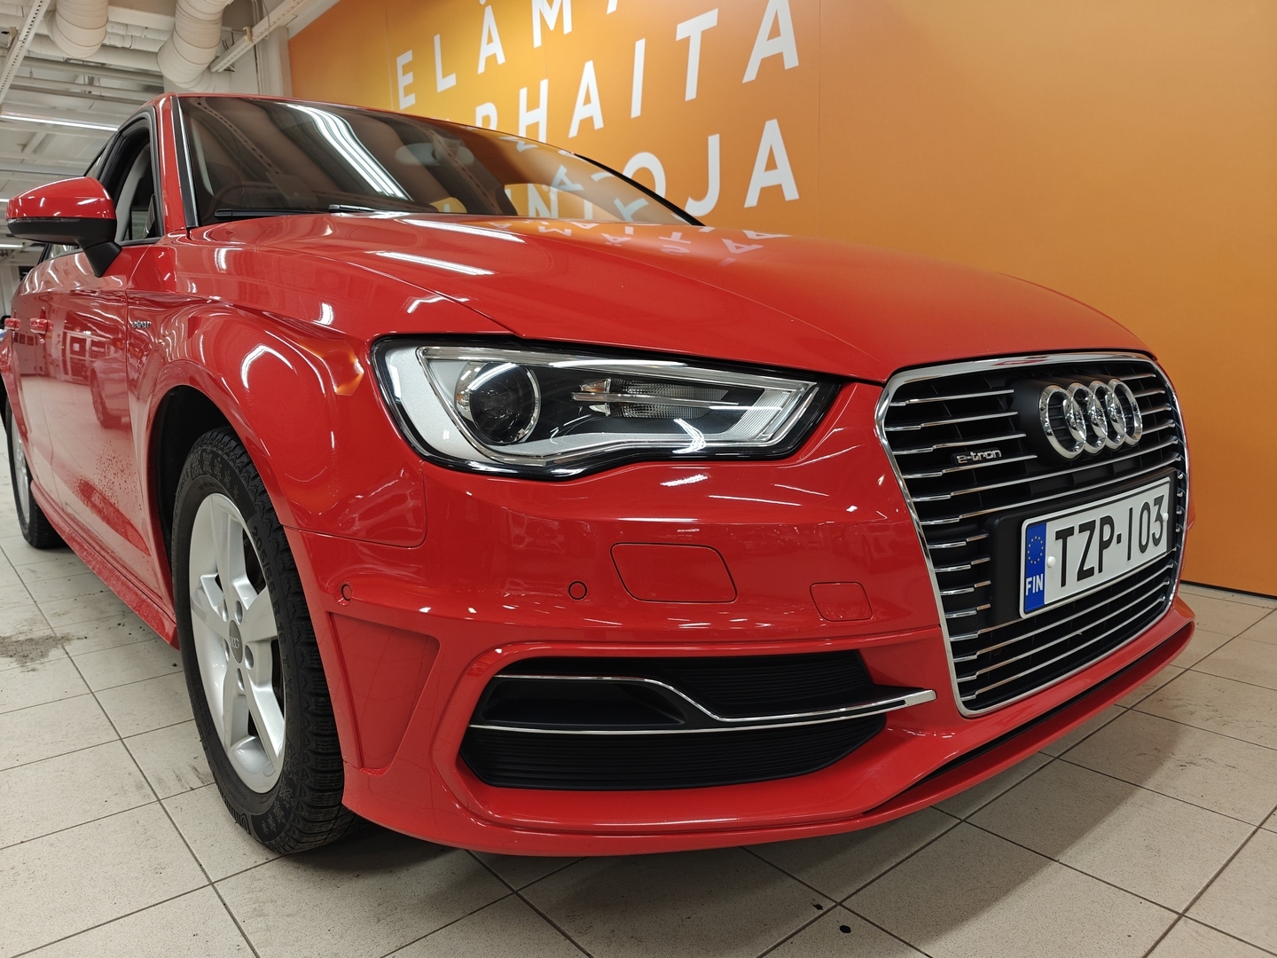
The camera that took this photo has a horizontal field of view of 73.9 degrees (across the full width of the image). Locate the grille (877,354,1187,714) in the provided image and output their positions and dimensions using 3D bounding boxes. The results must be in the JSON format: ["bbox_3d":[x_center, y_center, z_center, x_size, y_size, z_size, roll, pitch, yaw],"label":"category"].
[{"bbox_3d":[0.583,0.041,1.157,0.810,0.420,0.130,-8,11,-40],"label":"grille"}]

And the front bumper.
[{"bbox_3d":[0.444,0.088,1.322,1.770,0.530,0.600,-8,11,-40],"label":"front bumper"}]

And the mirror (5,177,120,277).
[{"bbox_3d":[-1.141,-0.502,1.702,0.210,0.205,0.170,-8,11,-40],"label":"mirror"}]

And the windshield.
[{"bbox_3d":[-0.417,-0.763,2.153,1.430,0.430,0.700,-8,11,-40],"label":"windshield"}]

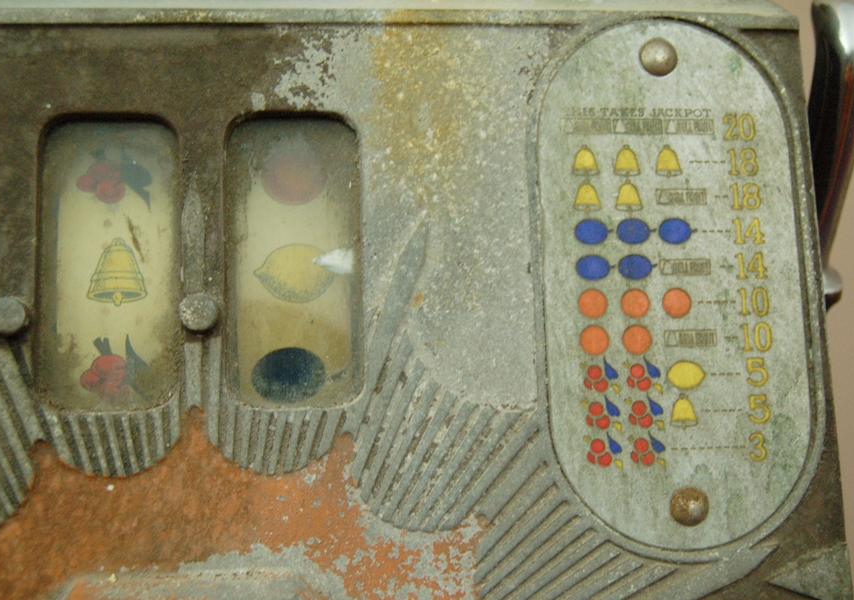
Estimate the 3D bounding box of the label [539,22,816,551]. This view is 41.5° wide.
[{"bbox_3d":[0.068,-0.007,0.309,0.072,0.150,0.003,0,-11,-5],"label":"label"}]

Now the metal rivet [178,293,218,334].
[{"bbox_3d":[-0.060,0.003,0.294,0.010,0.010,0.004,0,-11,-5],"label":"metal rivet"}]

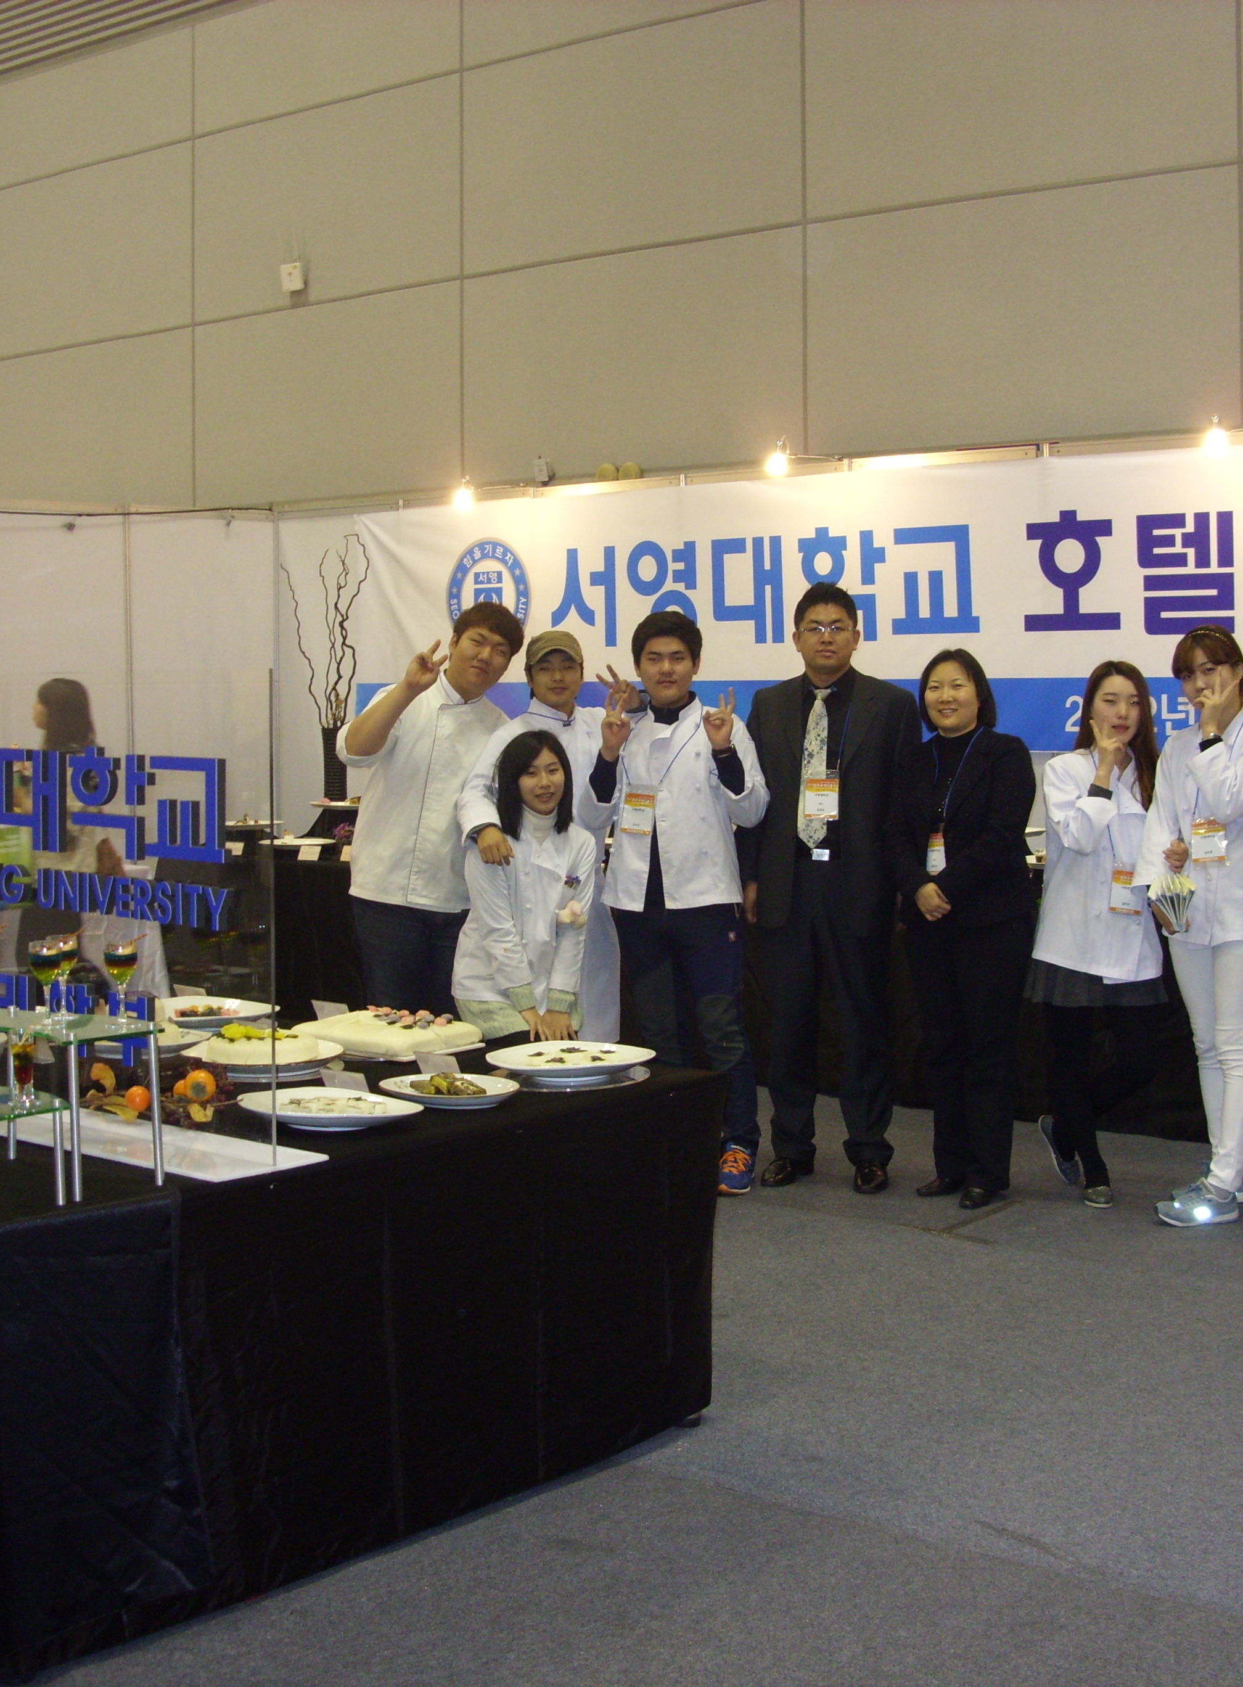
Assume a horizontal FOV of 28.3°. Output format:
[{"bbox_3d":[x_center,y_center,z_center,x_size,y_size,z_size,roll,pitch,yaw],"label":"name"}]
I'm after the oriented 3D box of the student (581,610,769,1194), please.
[{"bbox_3d":[0.169,0.180,7.550,0.580,1.740,0.450,0,4,6],"label":"student"}]

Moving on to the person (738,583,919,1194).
[{"bbox_3d":[0.640,0.123,7.522,0.530,1.800,0.330,0,4,7],"label":"person"}]

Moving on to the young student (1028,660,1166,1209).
[{"bbox_3d":[1.365,0.264,7.091,0.400,1.560,0.360,0,4,5],"label":"young student"}]

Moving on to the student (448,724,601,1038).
[{"bbox_3d":[-0.265,0.370,7.096,0.440,1.380,0.480,-1,4,-14],"label":"student"}]

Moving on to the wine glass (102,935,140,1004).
[{"bbox_3d":[-0.810,0.221,4.000,0.058,0.137,0.058,0,4,0],"label":"wine glass"}]

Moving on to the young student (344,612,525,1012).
[{"bbox_3d":[-0.562,0.178,7.350,0.570,1.780,0.450,0,4,0],"label":"young student"}]

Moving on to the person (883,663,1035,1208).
[{"bbox_3d":[1.038,0.238,7.420,0.480,1.630,0.340,2,4,27],"label":"person"}]

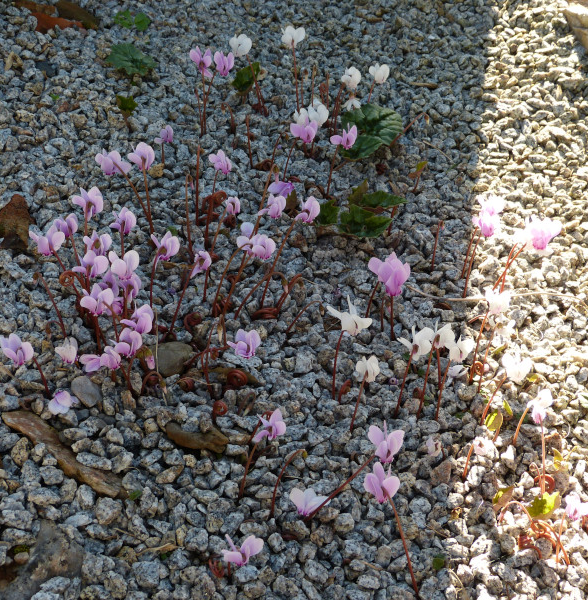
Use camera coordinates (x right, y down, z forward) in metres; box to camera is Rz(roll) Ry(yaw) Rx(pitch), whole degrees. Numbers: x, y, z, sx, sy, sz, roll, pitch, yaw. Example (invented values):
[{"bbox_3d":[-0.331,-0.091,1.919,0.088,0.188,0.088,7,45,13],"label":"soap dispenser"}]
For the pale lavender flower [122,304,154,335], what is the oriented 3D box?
[{"bbox_3d":[-0.126,0.016,1.048,0.026,0.025,0.021,-20,42,-23],"label":"pale lavender flower"}]

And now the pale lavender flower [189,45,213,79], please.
[{"bbox_3d":[-0.104,-0.265,1.446,0.027,0.035,0.026,-3,37,-4],"label":"pale lavender flower"}]

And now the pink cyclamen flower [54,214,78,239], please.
[{"bbox_3d":[-0.202,-0.065,1.151,0.023,0.024,0.020,-13,40,-16],"label":"pink cyclamen flower"}]

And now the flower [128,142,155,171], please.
[{"bbox_3d":[-0.138,-0.130,1.170,0.023,0.022,0.020,0,36,0],"label":"flower"}]

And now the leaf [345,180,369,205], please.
[{"bbox_3d":[0.069,-0.115,1.385,0.021,0.022,0.016,0,35,0],"label":"leaf"}]

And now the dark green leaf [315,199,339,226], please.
[{"bbox_3d":[0.030,-0.082,1.210,0.025,0.017,0.024,0,36,0],"label":"dark green leaf"}]

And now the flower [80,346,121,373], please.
[{"bbox_3d":[-0.148,0.045,0.985,0.031,0.017,0.021,0,36,0],"label":"flower"}]

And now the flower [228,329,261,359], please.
[{"bbox_3d":[-0.036,0.032,0.943,0.022,0.020,0.018,0,38,0],"label":"flower"}]

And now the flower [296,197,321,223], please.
[{"bbox_3d":[0.013,-0.079,1.129,0.022,0.023,0.020,-20,42,-23],"label":"flower"}]

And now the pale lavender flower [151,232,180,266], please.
[{"bbox_3d":[-0.100,-0.039,1.002,0.022,0.024,0.020,0,38,0],"label":"pale lavender flower"}]

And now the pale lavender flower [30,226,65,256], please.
[{"bbox_3d":[-0.190,-0.046,0.994,0.026,0.023,0.021,0,38,0],"label":"pale lavender flower"}]

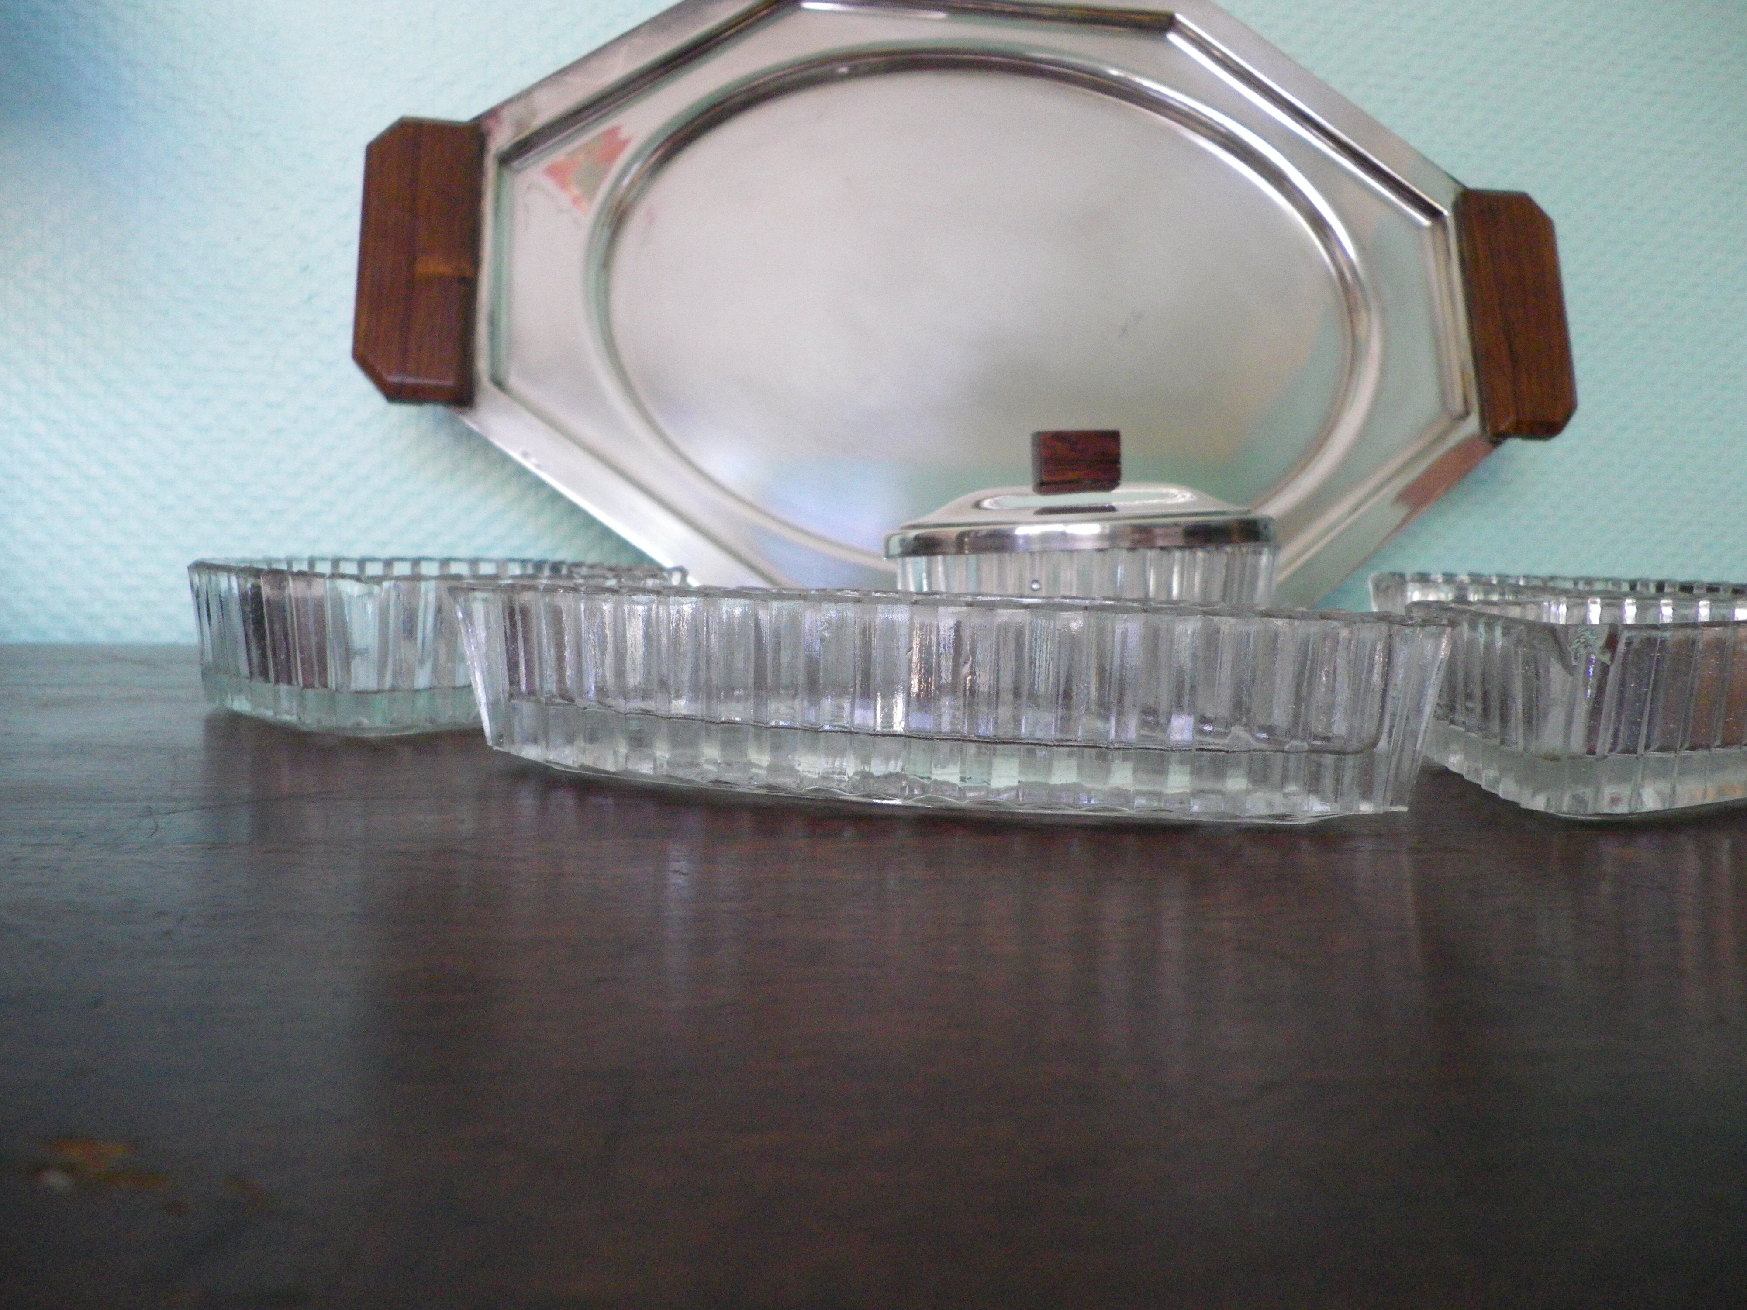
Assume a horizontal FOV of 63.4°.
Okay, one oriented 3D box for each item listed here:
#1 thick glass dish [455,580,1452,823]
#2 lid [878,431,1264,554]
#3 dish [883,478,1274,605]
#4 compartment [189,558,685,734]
[{"bbox_3d":[0.009,0.009,0.309,0.219,0.040,0.057,3,7,12],"label":"thick glass dish"},{"bbox_3d":[0.059,-0.048,0.408,0.110,0.034,0.086,1,7,-2],"label":"lid"},{"bbox_3d":[0.058,-0.009,0.413,0.108,0.051,0.085,1,7,-2],"label":"dish"},{"bbox_3d":[-0.121,-0.004,0.399,0.134,0.039,0.083,-1,7,-15],"label":"compartment"}]

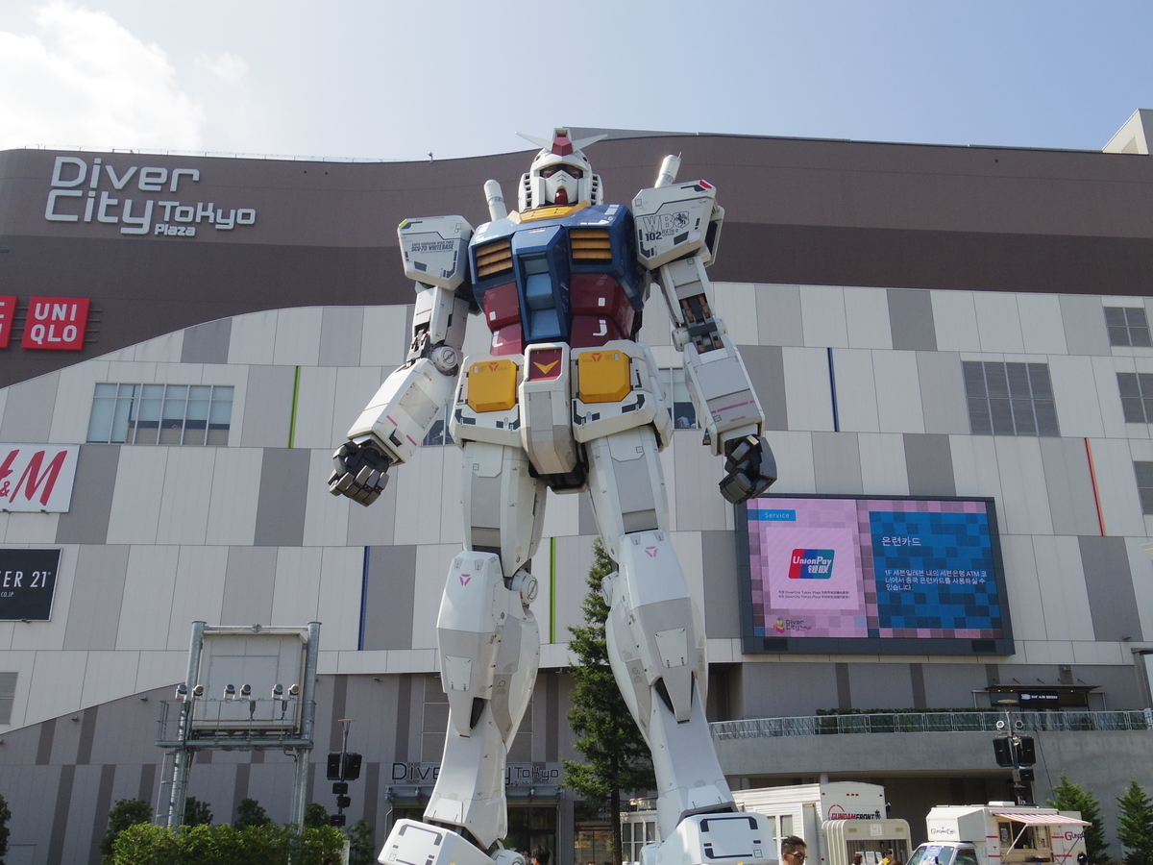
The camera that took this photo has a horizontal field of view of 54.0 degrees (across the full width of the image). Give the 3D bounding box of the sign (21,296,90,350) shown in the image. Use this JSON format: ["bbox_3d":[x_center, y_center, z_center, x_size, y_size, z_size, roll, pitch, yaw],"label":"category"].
[{"bbox_3d":[-27.368,-5.697,59.691,3.051,2.988,0.250,1,-21,-4],"label":"sign"}]

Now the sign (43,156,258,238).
[{"bbox_3d":[-23.448,-12.944,62.965,11.392,4.953,0.350,1,-21,-3],"label":"sign"}]

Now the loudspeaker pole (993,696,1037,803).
[{"bbox_3d":[9.636,8.342,24.440,0.980,5.004,0.750,-5,-22,13],"label":"loudspeaker pole"}]

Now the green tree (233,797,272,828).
[{"bbox_3d":[-12.318,15.608,42.227,2.100,3.904,2.100,0,-21,0],"label":"green tree"}]

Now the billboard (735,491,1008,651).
[{"bbox_3d":[13.967,6.731,53.715,12.779,7.593,0.700,1,-21,-4],"label":"billboard"}]

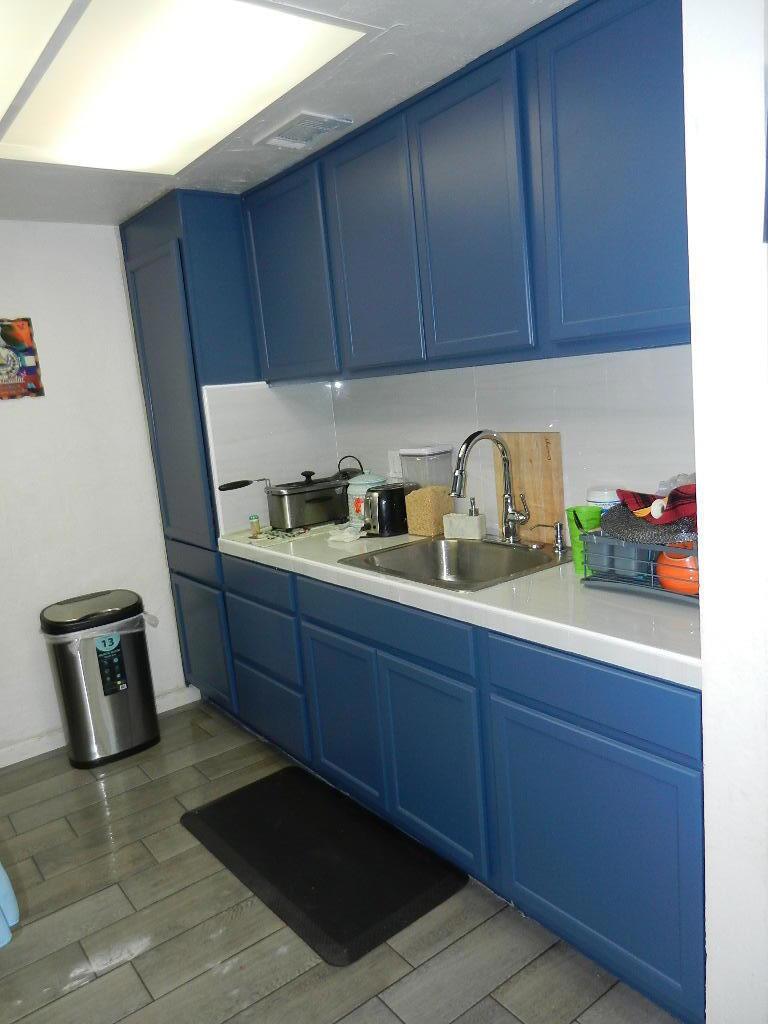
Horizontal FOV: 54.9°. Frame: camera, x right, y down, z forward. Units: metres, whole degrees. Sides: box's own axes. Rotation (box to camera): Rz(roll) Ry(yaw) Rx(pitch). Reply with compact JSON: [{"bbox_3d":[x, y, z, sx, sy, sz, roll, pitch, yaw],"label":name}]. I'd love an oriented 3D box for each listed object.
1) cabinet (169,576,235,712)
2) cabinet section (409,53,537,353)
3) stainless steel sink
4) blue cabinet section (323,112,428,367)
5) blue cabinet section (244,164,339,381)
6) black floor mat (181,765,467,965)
[{"bbox_3d":[-0.644,0.572,3.698,0.580,0.583,0.600,-12,12,-36],"label":"cabinet"},{"bbox_3d":[0.361,-0.819,2.117,0.340,0.718,0.432,-13,12,-36],"label":"cabinet section"},{"bbox_3d":[0.254,0.237,2.440,0.563,0.190,0.662,-12,12,-36],"label":"stainless steel sink"},{"bbox_3d":[0.091,-0.853,2.468,0.340,0.713,0.453,-13,12,-36],"label":"blue cabinet section"},{"bbox_3d":[-0.221,-0.897,2.874,0.340,0.718,0.565,-13,12,-36],"label":"blue cabinet section"},{"bbox_3d":[-0.240,1.075,2.406,0.511,0.020,1.002,-12,12,-36],"label":"black floor mat"}]

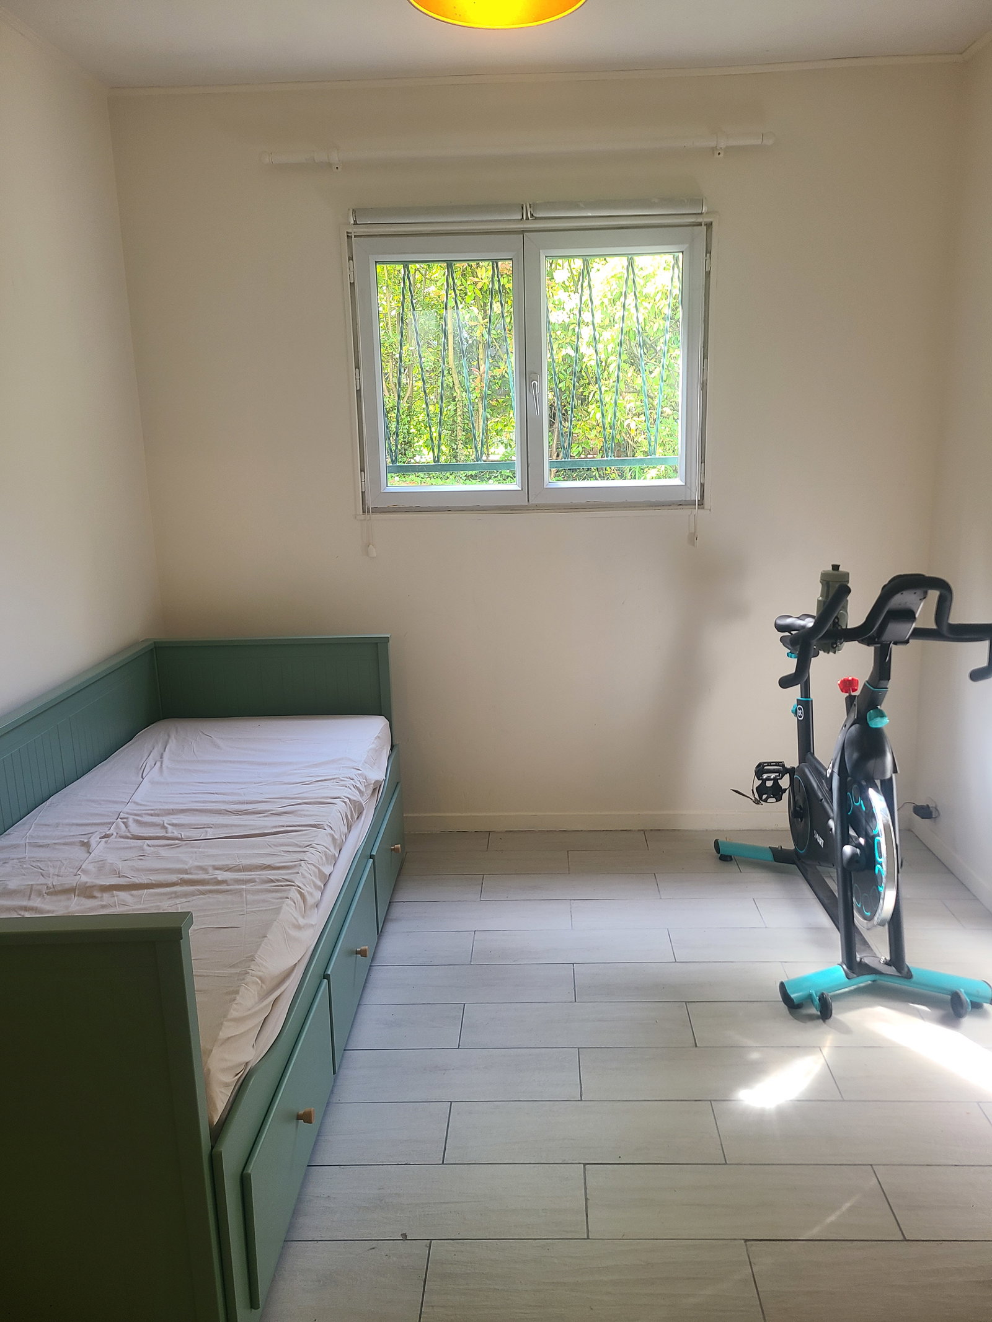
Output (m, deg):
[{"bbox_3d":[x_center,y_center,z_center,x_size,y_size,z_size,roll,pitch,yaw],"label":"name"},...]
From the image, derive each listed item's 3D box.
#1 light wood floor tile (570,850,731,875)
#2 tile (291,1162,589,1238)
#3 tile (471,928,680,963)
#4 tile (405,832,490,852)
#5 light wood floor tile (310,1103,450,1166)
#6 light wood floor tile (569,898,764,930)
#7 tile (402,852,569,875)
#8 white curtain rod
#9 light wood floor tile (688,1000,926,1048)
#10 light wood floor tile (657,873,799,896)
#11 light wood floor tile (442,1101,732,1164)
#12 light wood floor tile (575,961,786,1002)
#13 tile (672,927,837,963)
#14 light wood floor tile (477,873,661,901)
[{"bbox_3d":[0.563,0.724,3.578,0.600,0.010,0.200,-1,13,2],"label":"light wood floor tile"},{"bbox_3d":[-0.116,1.104,2.028,0.598,0.011,0.202,-1,13,3],"label":"tile"},{"bbox_3d":[0.232,0.871,3.008,0.598,0.011,0.202,-1,13,3],"label":"tile"},{"bbox_3d":[-0.326,0.705,3.841,0.598,0.011,0.202,-1,13,3],"label":"tile"},{"bbox_3d":[-0.408,1.063,2.236,0.600,0.010,0.200,-1,13,2],"label":"light wood floor tile"},{"bbox_3d":[0.544,0.816,3.184,0.600,0.010,0.200,-1,13,2],"label":"light wood floor tile"},{"bbox_3d":[-0.035,0.743,3.624,0.598,0.011,0.202,-1,13,3],"label":"tile"},{"bbox_3d":[0.064,-1.678,3.279,1.688,0.065,0.085,-1,13,2],"label":"white curtain rod"},{"bbox_3d":[0.810,0.946,2.575,0.598,0.011,0.202,-1,13,3],"label":"light wood floor tile"},{"bbox_3d":[0.853,0.764,3.369,0.600,0.010,0.200,-1,13,2],"label":"light wood floor tile"},{"bbox_3d":[0.193,1.051,2.212,0.600,0.010,0.200,-1,13,2],"label":"light wood floor tile"},{"bbox_3d":[0.523,0.908,2.792,0.598,0.011,0.202,-1,13,3],"label":"light wood floor tile"},{"bbox_3d":[0.832,0.856,2.975,0.600,0.010,0.200,-1,13,2],"label":"tile"},{"bbox_3d":[0.252,0.776,3.393,0.600,0.010,0.200,-1,13,2],"label":"light wood floor tile"}]

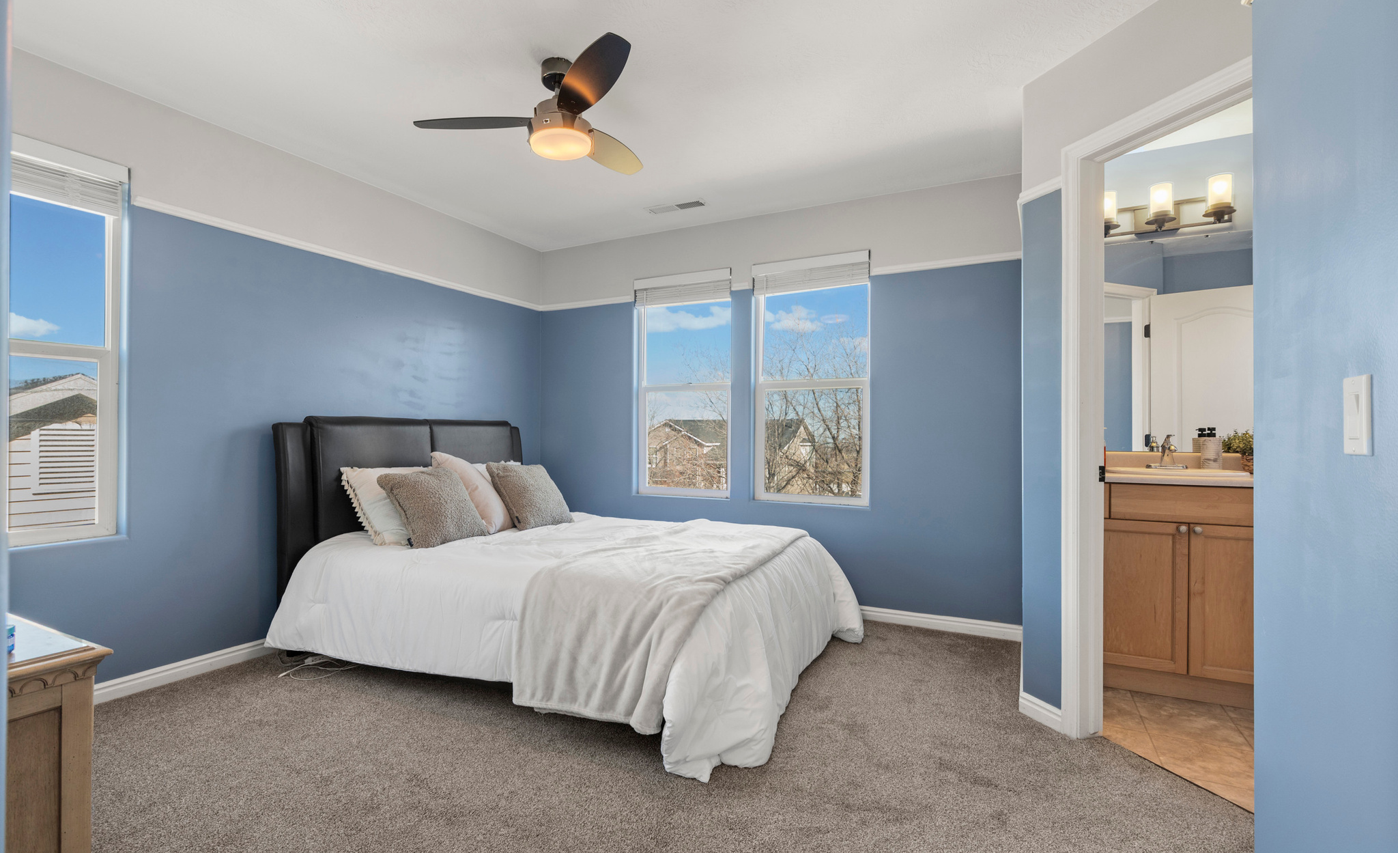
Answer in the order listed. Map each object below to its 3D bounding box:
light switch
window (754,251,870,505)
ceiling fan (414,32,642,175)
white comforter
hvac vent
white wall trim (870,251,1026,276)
[{"bbox_3d":[0.948,-0.015,0.895,0.009,0.114,0.070,0,-1,27],"label":"light switch"},{"bbox_3d":[0.681,-0.277,3.808,0.730,1.490,0.100,0,-1,27],"label":"window"},{"bbox_3d":[-0.485,-1.173,2.401,1.000,0.336,0.900,0,-1,27],"label":"ceiling fan"},{"bbox_3d":[-0.529,0.818,3.062,2.280,0.570,1.680,0,-1,27],"label":"white comforter"},{"bbox_3d":[-0.129,-1.317,3.758,0.385,0.014,0.145,0,-1,27],"label":"hvac vent"},{"bbox_3d":[1.343,-0.899,3.436,0.775,0.045,0.020,0,-1,27],"label":"white wall trim"}]

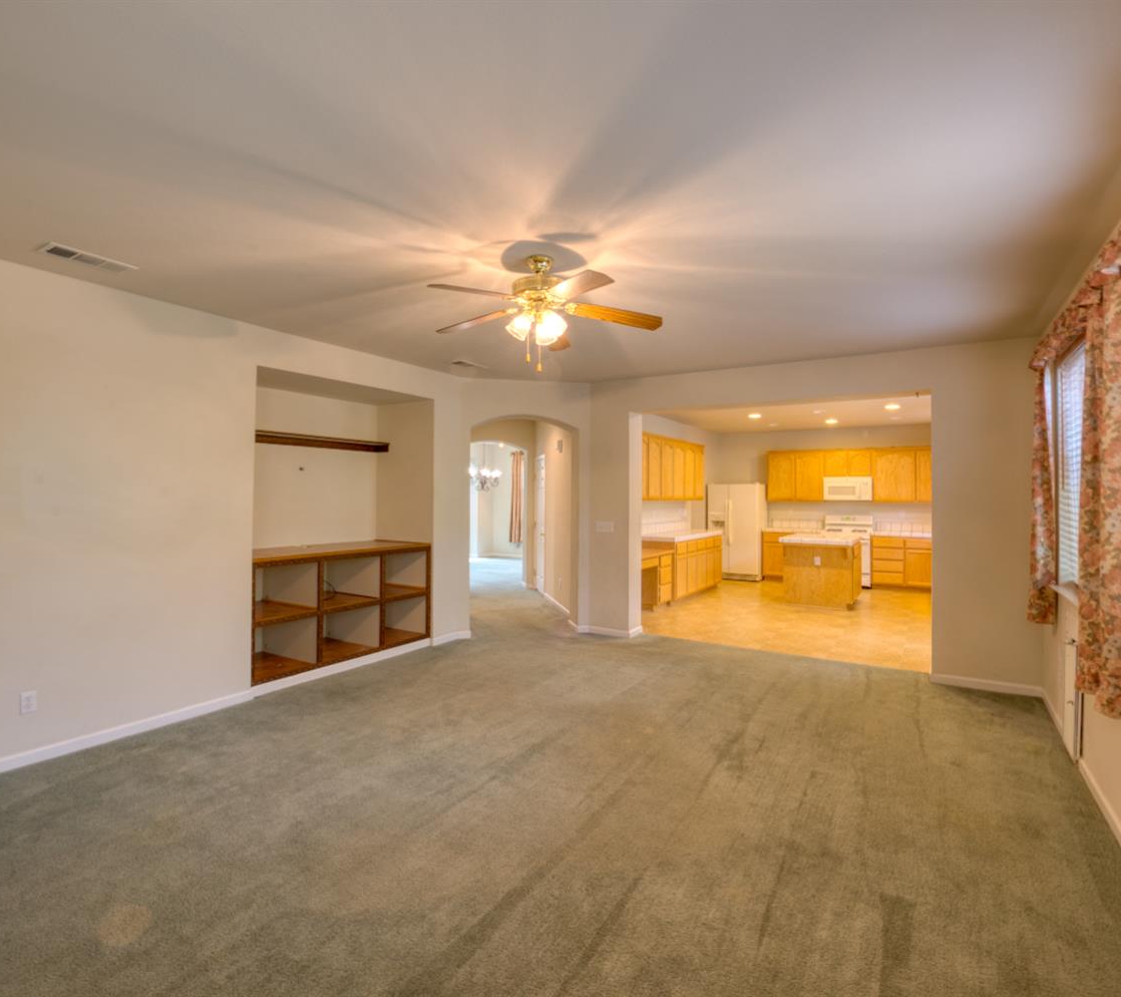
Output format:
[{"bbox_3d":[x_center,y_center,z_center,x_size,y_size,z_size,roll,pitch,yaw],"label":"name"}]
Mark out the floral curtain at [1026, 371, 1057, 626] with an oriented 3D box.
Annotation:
[{"bbox_3d":[3.291,-0.029,3.994,0.115,1.730,0.520,0,0,33],"label":"floral curtain"}]

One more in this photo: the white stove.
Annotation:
[{"bbox_3d":[4.901,0.891,9.957,0.765,1.190,0.670,0,0,33],"label":"white stove"}]

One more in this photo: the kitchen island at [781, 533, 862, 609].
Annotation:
[{"bbox_3d":[3.787,1.020,8.431,0.940,0.920,1.220,0,0,33],"label":"kitchen island"}]

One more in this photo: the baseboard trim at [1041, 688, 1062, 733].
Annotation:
[{"bbox_3d":[3.330,1.434,3.970,0.016,0.085,0.810,0,0,33],"label":"baseboard trim"}]

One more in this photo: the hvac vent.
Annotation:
[{"bbox_3d":[-2.445,-1.229,3.009,0.190,0.020,0.375,0,0,33],"label":"hvac vent"}]

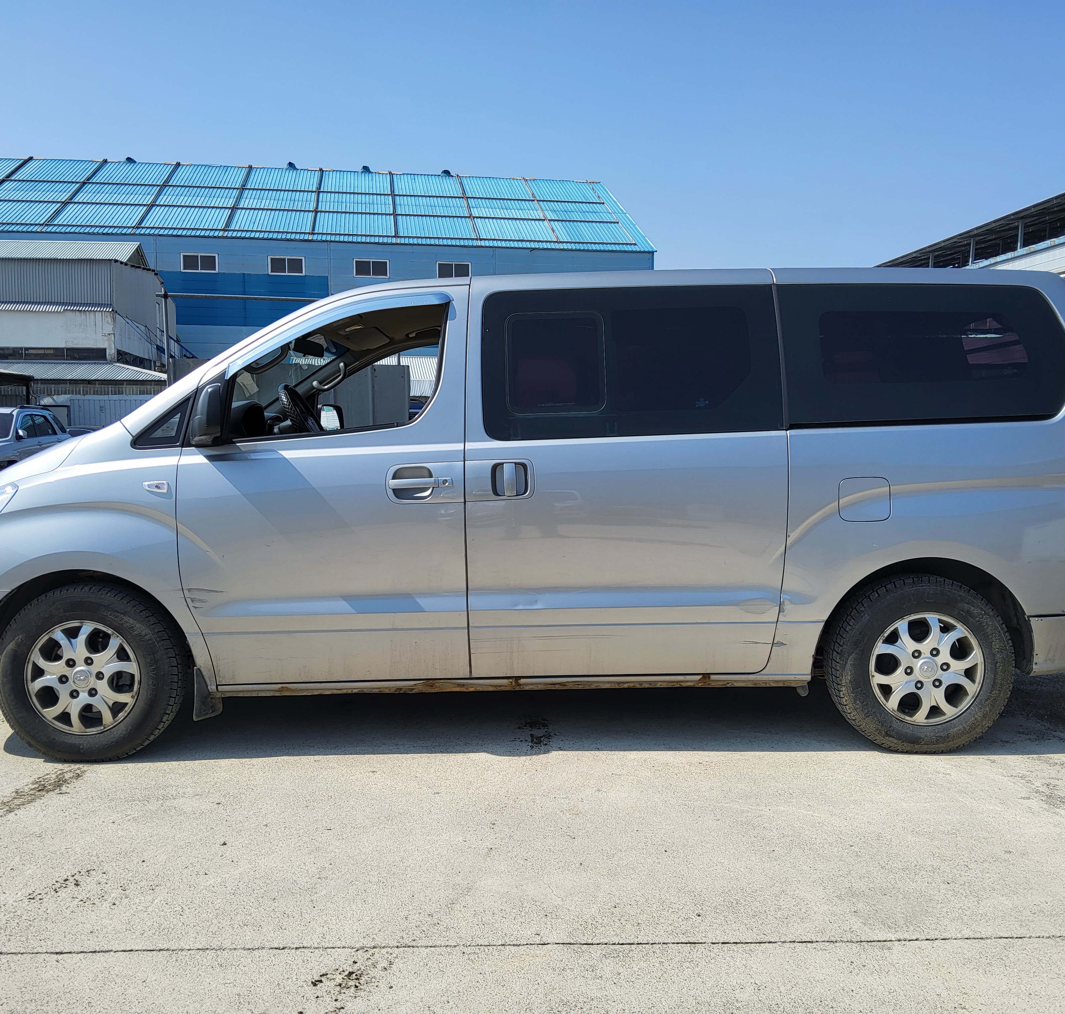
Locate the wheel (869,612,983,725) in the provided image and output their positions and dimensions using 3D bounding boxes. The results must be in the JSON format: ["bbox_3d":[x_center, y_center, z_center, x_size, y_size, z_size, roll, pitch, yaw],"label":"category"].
[{"bbox_3d":[1.496,0.609,3.930,0.440,0.440,0.170,-1,5,0],"label":"wheel"}]

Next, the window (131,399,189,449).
[{"bbox_3d":[-1.421,-0.317,3.886,0.225,0.200,0.030,0,-11,10],"label":"window"}]

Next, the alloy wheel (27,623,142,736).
[{"bbox_3d":[-1.702,0.640,3.922,0.440,0.440,0.170,-1,5,0],"label":"alloy wheel"}]

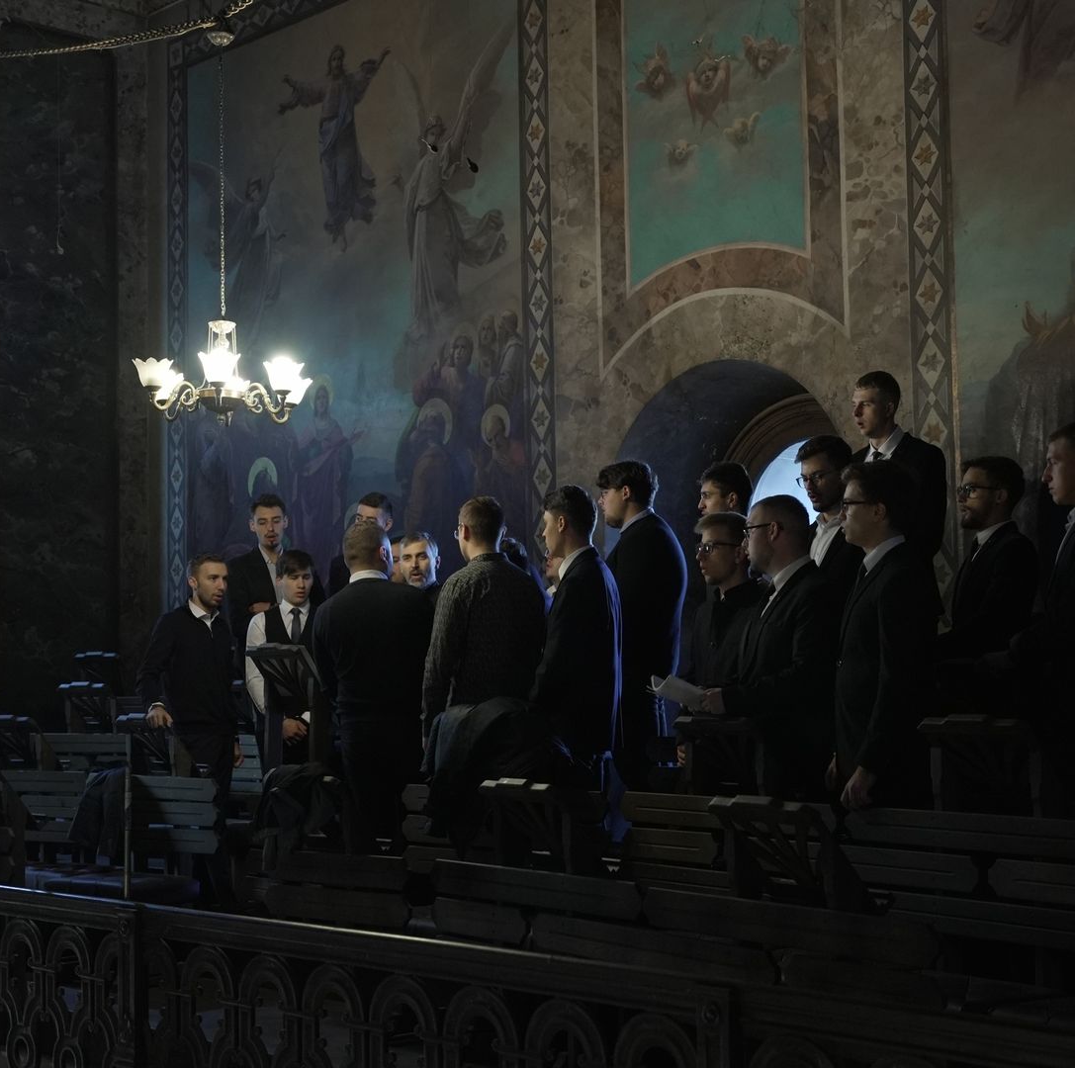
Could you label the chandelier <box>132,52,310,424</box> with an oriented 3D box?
[{"bbox_3d":[-1.201,-1.128,7.250,0.670,1.432,0.670,-1,-4,0],"label":"chandelier"}]

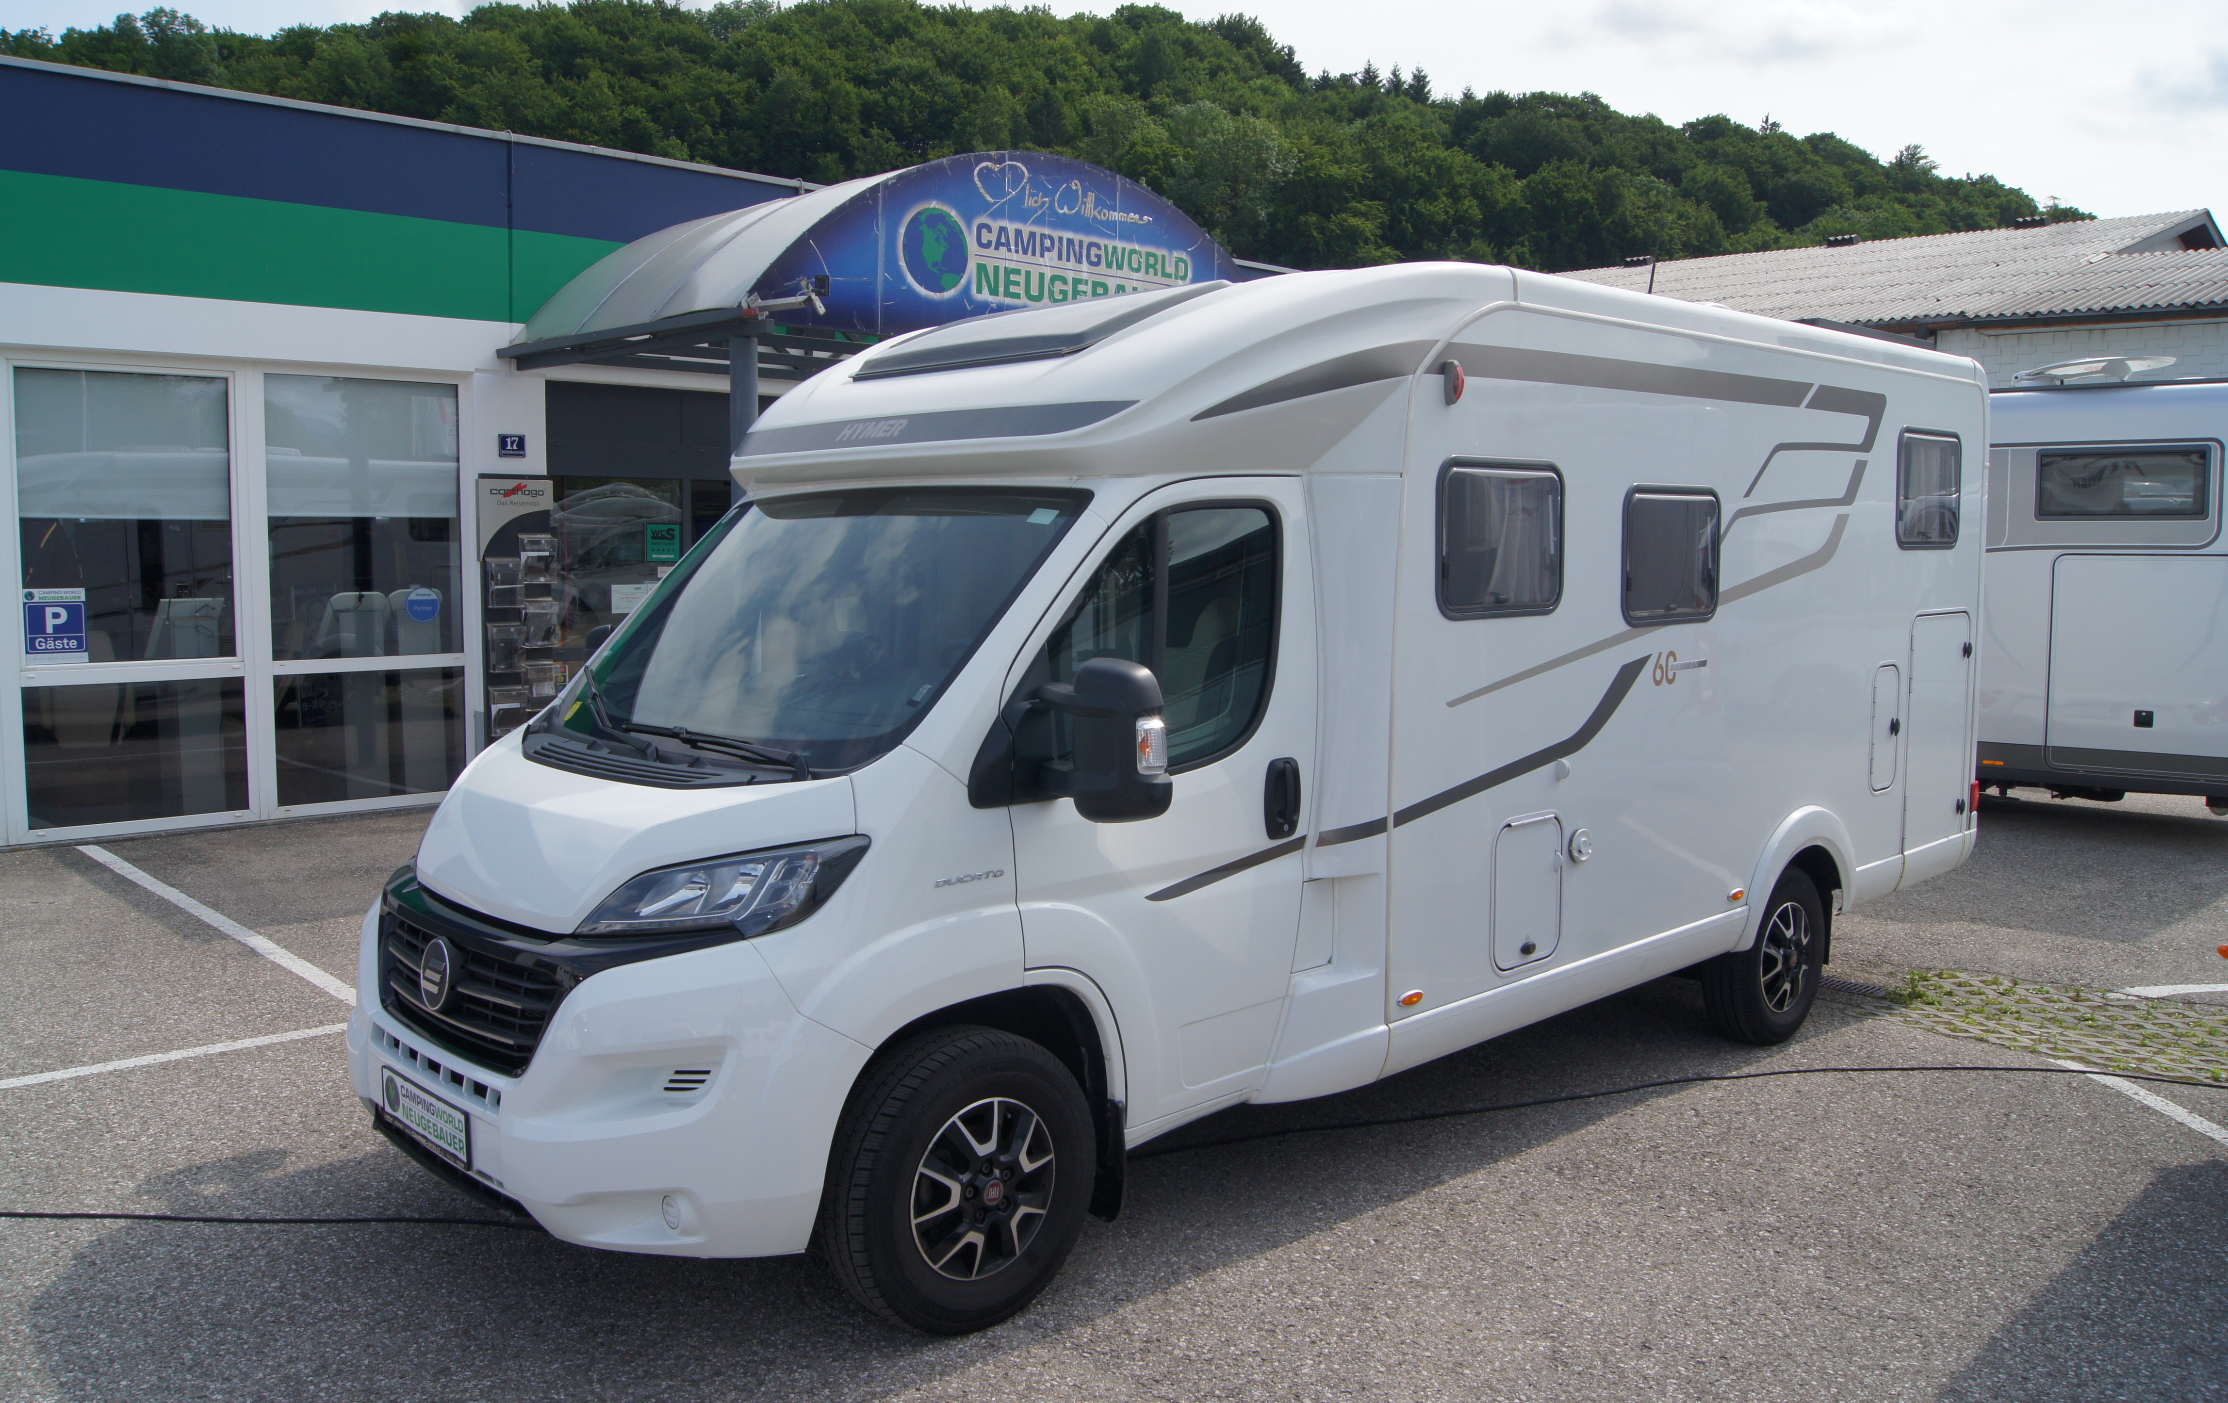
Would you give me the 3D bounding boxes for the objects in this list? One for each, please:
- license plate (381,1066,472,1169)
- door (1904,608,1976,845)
[{"bbox_3d":[-1.669,1.006,4.049,0.025,0.130,0.525,-6,7,-43],"label":"license plate"},{"bbox_3d":[3.777,0.125,7.663,0.700,1.080,0.050,-6,7,-43],"label":"door"}]

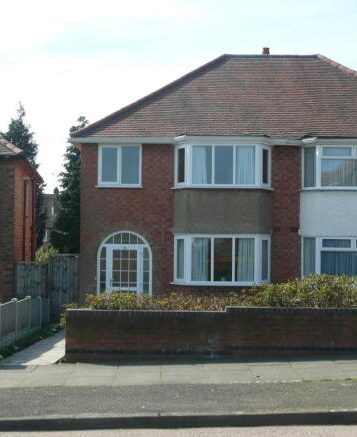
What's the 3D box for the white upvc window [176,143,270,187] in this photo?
[{"bbox_3d":[1.164,-1.385,21.378,2.617,1.175,0.550,1,-2,1],"label":"white upvc window"}]

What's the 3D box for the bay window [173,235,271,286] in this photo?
[{"bbox_3d":[1.146,1.091,21.301,2.581,1.348,0.550,1,-2,1],"label":"bay window"}]

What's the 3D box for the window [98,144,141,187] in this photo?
[{"bbox_3d":[-1.581,-1.413,21.706,1.190,1.152,0.130,1,-2,1],"label":"window"}]

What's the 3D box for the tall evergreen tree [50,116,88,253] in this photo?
[{"bbox_3d":[-4.441,-0.586,37.000,2.900,8.168,2.900,1,-2,1],"label":"tall evergreen tree"}]

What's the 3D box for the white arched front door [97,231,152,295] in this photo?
[{"bbox_3d":[-1.460,1.450,21.900,1.480,2.220,0.120,1,-2,0],"label":"white arched front door"}]

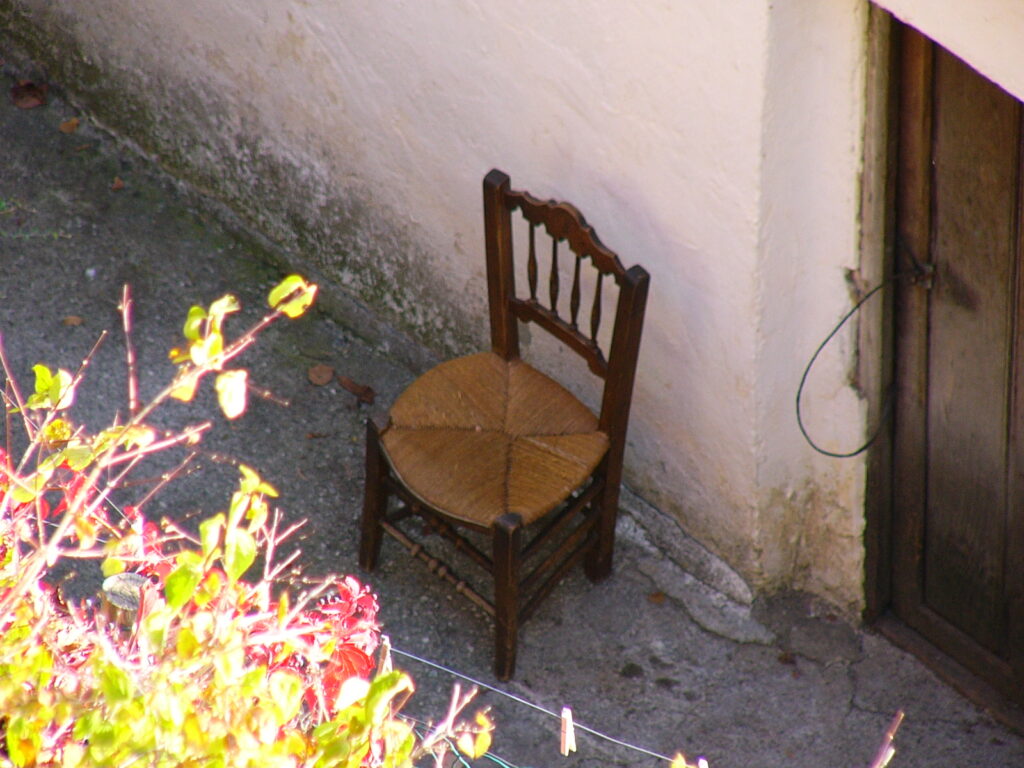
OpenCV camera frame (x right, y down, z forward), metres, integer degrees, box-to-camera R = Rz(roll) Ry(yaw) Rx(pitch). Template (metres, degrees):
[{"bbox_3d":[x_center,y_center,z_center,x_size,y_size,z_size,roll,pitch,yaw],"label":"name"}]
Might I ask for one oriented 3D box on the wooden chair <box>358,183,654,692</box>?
[{"bbox_3d":[-0.030,0.083,19.972,0.399,0.884,0.432,-34,54,-30],"label":"wooden chair"}]

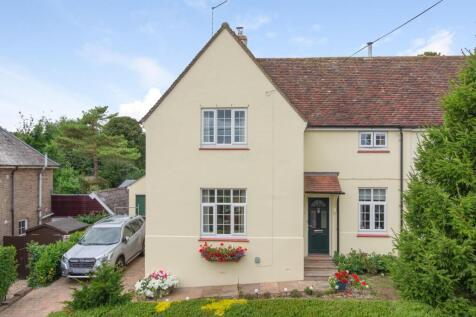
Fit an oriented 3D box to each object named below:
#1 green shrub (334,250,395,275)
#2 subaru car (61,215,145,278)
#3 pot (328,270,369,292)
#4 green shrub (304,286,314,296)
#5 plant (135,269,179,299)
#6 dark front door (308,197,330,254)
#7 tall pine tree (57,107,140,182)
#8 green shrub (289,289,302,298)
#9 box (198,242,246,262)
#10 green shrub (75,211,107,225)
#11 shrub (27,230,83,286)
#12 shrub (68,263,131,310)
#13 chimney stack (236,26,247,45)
[{"bbox_3d":[4.448,3.642,12.500,2.250,0.850,0.900,0,0,0],"label":"green shrub"},{"bbox_3d":[-4.860,3.300,14.100,1.820,1.730,4.630,0,0,5],"label":"subaru car"},{"bbox_3d":[3.437,3.825,11.100,1.150,0.680,0.750,0,0,0],"label":"pot"},{"bbox_3d":[2.144,3.987,10.700,0.300,0.300,0.300,0,0,0],"label":"green shrub"},{"bbox_3d":[-2.510,3.820,10.980,1.220,0.740,1.000,0,0,0],"label":"plant"},{"bbox_3d":[2.946,2.422,12.900,0.820,2.080,0.100,0,0,0],"label":"dark front door"},{"bbox_3d":[-13.680,-1.324,35.000,8.200,7.800,7.600,0,0,0],"label":"tall pine tree"},{"bbox_3d":[1.650,3.860,10.250,0.400,0.300,0.380,0,0,0],"label":"green shrub"},{"bbox_3d":[-0.480,3.000,11.380,1.480,0.580,0.420,0,0,0],"label":"box"},{"bbox_3d":[-8.000,3.500,19.300,1.800,1.200,1.300,0,0,0],"label":"green shrub"},{"bbox_3d":[-6.777,3.552,13.400,0.900,1.500,2.700,0,0,0],"label":"shrub"},{"bbox_3d":[-3.950,3.620,10.150,1.650,1.320,1.500,0,0,0],"label":"shrub"},{"bbox_3d":[0.133,-5.246,15.800,0.550,1.250,0.550,0,0,0],"label":"chimney stack"}]

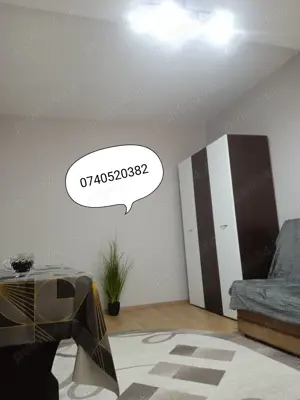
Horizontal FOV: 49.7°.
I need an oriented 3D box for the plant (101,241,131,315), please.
[{"bbox_3d":[-0.436,0.935,3.930,0.340,0.880,0.330,-2,-8,-19],"label":"plant"}]

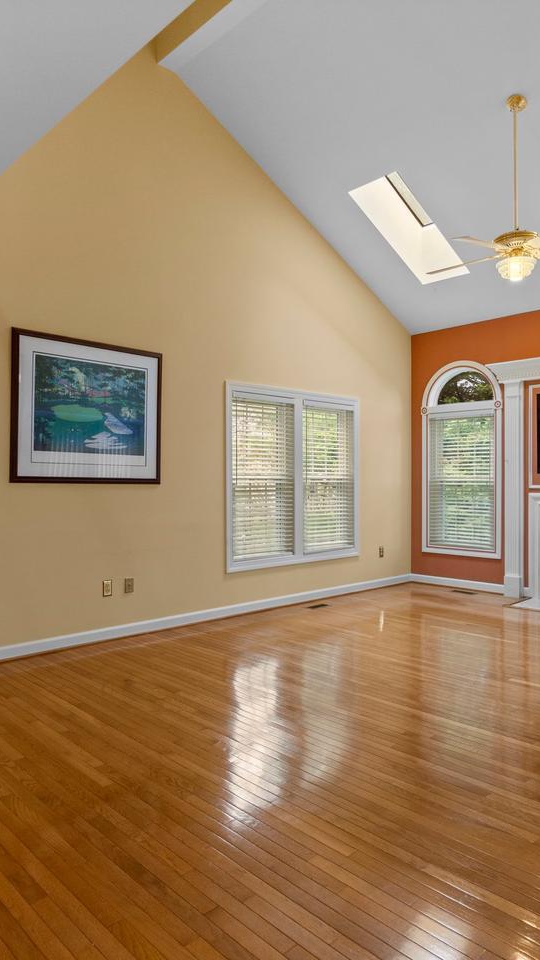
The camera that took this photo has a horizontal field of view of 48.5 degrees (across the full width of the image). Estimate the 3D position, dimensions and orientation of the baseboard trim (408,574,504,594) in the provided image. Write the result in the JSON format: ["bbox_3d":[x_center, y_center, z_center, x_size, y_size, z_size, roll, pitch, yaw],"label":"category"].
[{"bbox_3d":[2.161,1.214,6.987,1.150,0.105,0.020,0,0,44],"label":"baseboard trim"}]

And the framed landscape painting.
[{"bbox_3d":[-1.363,-0.512,4.602,1.215,1.084,0.040,0,0,-42],"label":"framed landscape painting"}]

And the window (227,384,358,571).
[{"bbox_3d":[0.270,-0.027,6.156,1.861,1.765,0.100,0,0,-42],"label":"window"}]

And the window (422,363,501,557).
[{"bbox_3d":[2.228,-0.249,6.965,0.963,2.235,0.100,0,0,44],"label":"window"}]

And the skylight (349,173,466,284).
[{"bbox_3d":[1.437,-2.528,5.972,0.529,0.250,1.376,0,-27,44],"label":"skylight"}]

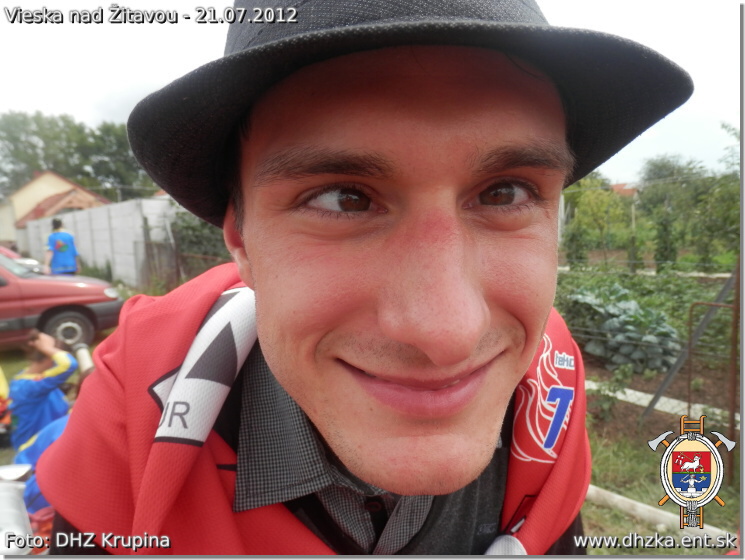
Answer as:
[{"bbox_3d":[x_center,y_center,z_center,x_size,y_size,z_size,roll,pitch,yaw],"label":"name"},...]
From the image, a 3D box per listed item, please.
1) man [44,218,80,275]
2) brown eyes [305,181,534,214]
[{"bbox_3d":[-5.150,-0.180,8.950,0.550,1.680,0.360,-3,6,-24],"label":"man"},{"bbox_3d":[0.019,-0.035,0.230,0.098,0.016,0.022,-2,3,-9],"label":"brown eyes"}]

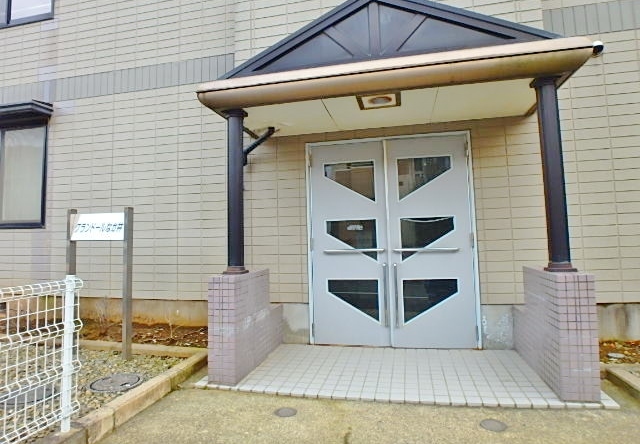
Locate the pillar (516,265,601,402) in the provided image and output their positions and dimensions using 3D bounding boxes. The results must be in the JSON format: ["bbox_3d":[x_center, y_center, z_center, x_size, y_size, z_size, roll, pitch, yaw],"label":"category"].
[{"bbox_3d":[1.765,0.761,2.985,0.225,0.805,1.125,-2,-3,12],"label":"pillar"}]

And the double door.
[{"bbox_3d":[0.678,0.190,3.825,1.610,2.040,0.100,-2,-3,12],"label":"double door"}]

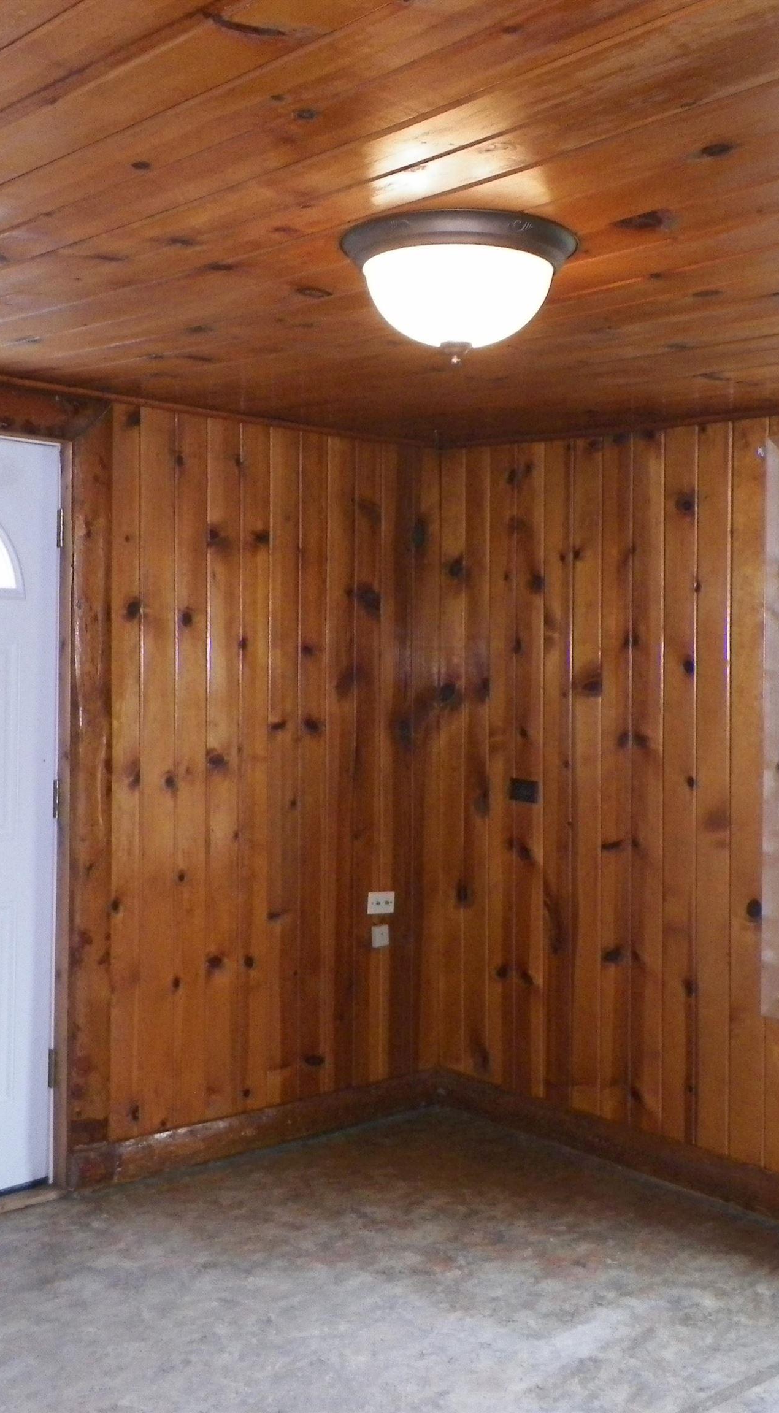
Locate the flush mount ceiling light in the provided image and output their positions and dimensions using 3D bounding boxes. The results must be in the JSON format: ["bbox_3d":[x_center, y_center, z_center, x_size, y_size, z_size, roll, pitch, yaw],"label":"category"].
[{"bbox_3d":[0.114,-0.660,2.233,0.390,0.195,0.390,0,2,0],"label":"flush mount ceiling light"}]

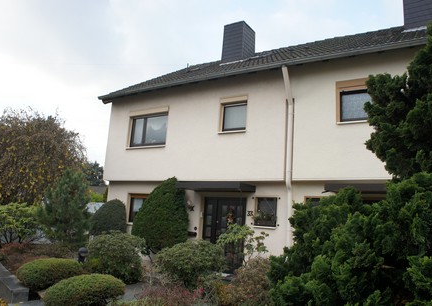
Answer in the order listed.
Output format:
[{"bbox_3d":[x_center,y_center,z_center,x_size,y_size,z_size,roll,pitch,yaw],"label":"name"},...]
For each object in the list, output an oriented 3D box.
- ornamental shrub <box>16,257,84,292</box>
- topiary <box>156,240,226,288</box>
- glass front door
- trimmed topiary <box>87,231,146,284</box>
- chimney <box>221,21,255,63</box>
[{"bbox_3d":[-3.126,2.291,6.518,1.183,0.543,1.116,-3,-12,30],"label":"ornamental shrub"},{"bbox_3d":[-0.557,2.499,7.818,1.455,1.018,1.358,3,-10,1],"label":"topiary"},{"bbox_3d":[0.246,2.438,10.634,1.523,2.076,0.116,-3,-12,30],"label":"glass front door"},{"bbox_3d":[-2.255,2.335,7.827,1.300,1.135,1.280,-3,-12,30],"label":"trimmed topiary"},{"bbox_3d":[1.055,-4.859,16.012,1.009,1.833,1.164,-3,-12,30],"label":"chimney"}]

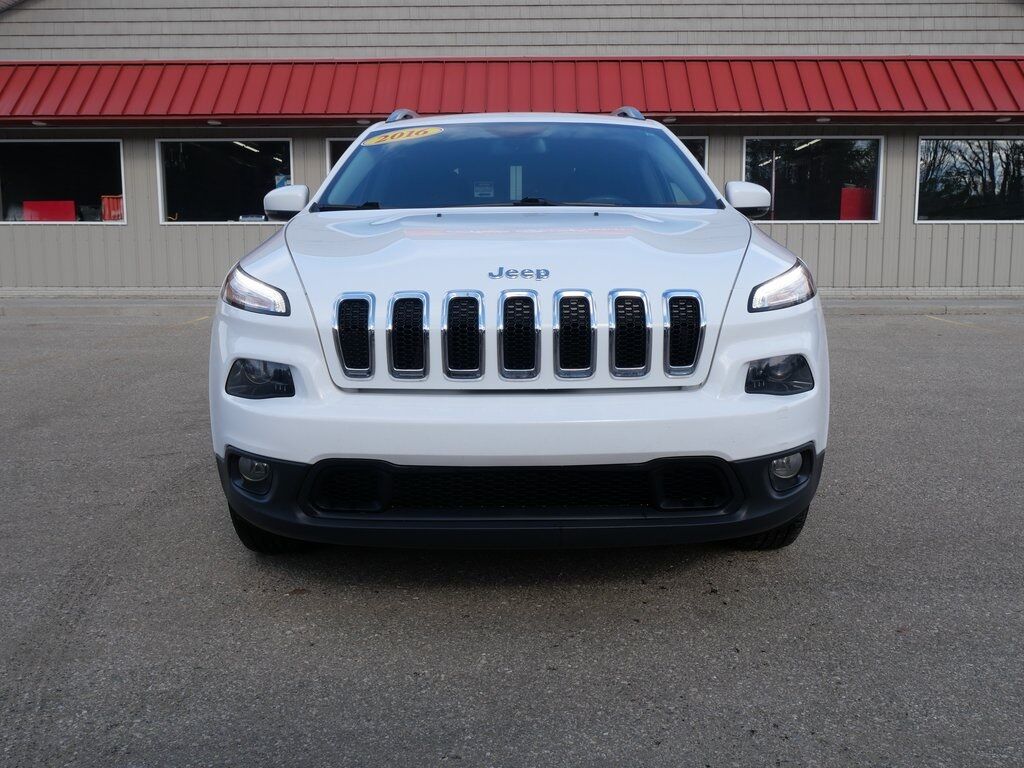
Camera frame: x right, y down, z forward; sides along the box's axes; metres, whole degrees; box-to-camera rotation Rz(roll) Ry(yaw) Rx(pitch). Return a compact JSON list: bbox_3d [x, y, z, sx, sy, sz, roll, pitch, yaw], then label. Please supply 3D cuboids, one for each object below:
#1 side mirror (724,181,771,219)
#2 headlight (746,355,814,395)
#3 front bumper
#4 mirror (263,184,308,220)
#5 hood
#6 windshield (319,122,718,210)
[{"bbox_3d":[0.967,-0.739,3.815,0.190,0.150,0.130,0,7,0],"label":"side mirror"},{"bbox_3d":[0.716,-0.025,2.505,0.190,0.110,0.130,-2,7,-12],"label":"headlight"},{"bbox_3d":[0.033,0.287,2.576,1.730,0.240,0.460,0,7,0],"label":"front bumper"},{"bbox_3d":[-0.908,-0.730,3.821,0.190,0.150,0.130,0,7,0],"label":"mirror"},{"bbox_3d":[0.031,-0.317,2.903,1.530,0.500,1.320,0,11,0],"label":"hood"},{"bbox_3d":[0.032,-0.851,3.743,1.490,0.140,0.920,0,37,0],"label":"windshield"}]

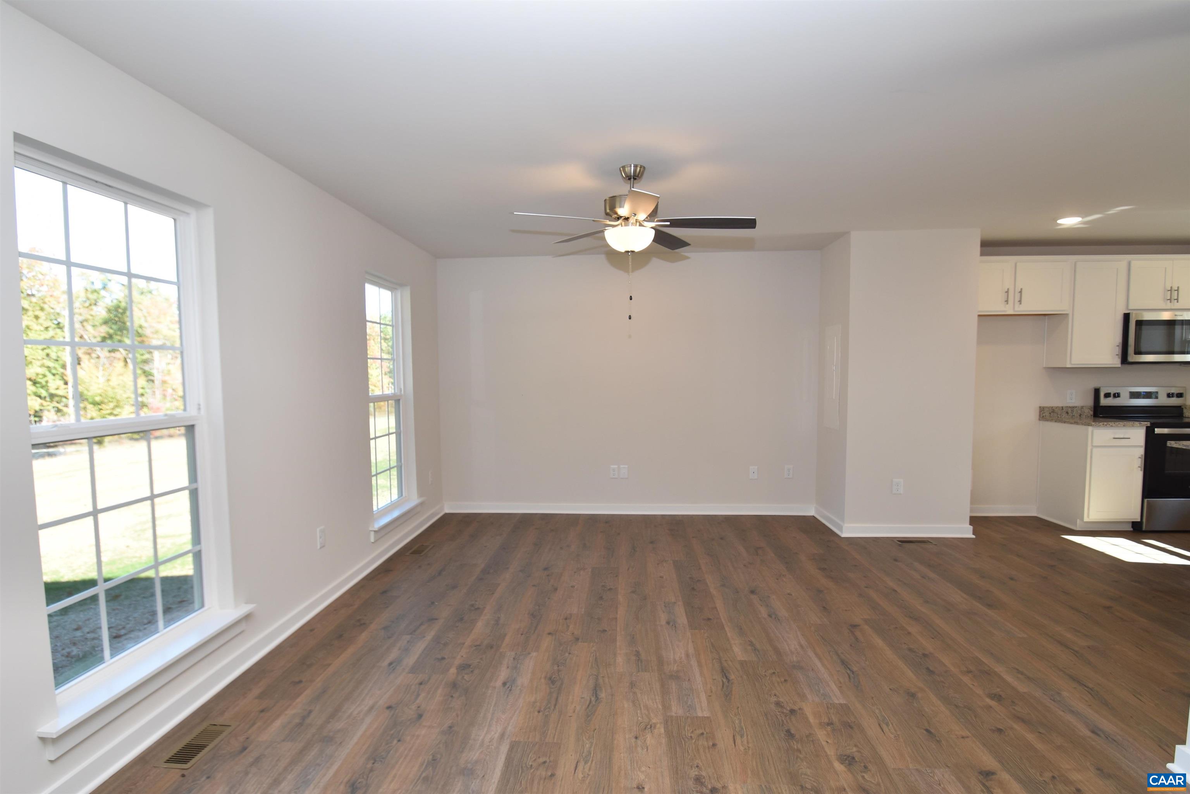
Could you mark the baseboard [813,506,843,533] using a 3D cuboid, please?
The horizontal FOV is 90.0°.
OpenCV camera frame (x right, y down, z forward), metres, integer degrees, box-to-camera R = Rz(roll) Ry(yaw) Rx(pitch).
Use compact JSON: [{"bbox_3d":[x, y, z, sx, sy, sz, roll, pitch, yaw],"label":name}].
[{"bbox_3d":[2.051,1.067,5.217,0.024,0.108,0.750,0,3,3],"label":"baseboard"}]

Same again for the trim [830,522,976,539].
[{"bbox_3d":[2.539,1.088,4.832,1.058,0.103,0.036,0,3,3],"label":"trim"}]

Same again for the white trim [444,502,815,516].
[{"bbox_3d":[0.301,1.062,5.683,3.569,0.108,0.024,0,3,3],"label":"white trim"}]

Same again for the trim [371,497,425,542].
[{"bbox_3d":[-1.546,0.940,4.626,0.135,0.110,0.990,0,3,3],"label":"trim"}]

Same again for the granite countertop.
[{"bbox_3d":[4.291,0.169,5.144,0.475,0.135,0.625,0,3,3],"label":"granite countertop"}]

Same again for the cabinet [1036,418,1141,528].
[{"bbox_3d":[4.292,0.676,5.184,0.460,0.878,0.590,0,3,3],"label":"cabinet"}]

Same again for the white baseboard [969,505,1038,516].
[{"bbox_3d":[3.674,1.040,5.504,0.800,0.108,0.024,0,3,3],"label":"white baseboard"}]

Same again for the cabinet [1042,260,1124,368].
[{"bbox_3d":[4.287,-0.724,5.237,0.453,0.930,0.320,0,3,3],"label":"cabinet"}]

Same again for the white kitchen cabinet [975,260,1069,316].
[{"bbox_3d":[3.593,-0.947,5.262,0.925,0.480,0.320,0,3,3],"label":"white kitchen cabinet"}]

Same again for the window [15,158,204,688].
[{"bbox_3d":[-1.751,0.107,2.232,0.075,1.720,0.820,0,3,3],"label":"window"}]

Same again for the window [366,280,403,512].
[{"bbox_3d":[-1.626,0.001,4.597,0.075,1.720,0.820,0,3,3],"label":"window"}]

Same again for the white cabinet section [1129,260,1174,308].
[{"bbox_3d":[4.710,-0.955,5.186,0.352,0.409,0.313,0,3,3],"label":"white cabinet section"}]

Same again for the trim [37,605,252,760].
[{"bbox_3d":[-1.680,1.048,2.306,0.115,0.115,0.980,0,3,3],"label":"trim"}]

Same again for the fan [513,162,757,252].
[{"bbox_3d":[0.197,-1.009,3.217,1.290,0.455,1.270,0,3,3],"label":"fan"}]

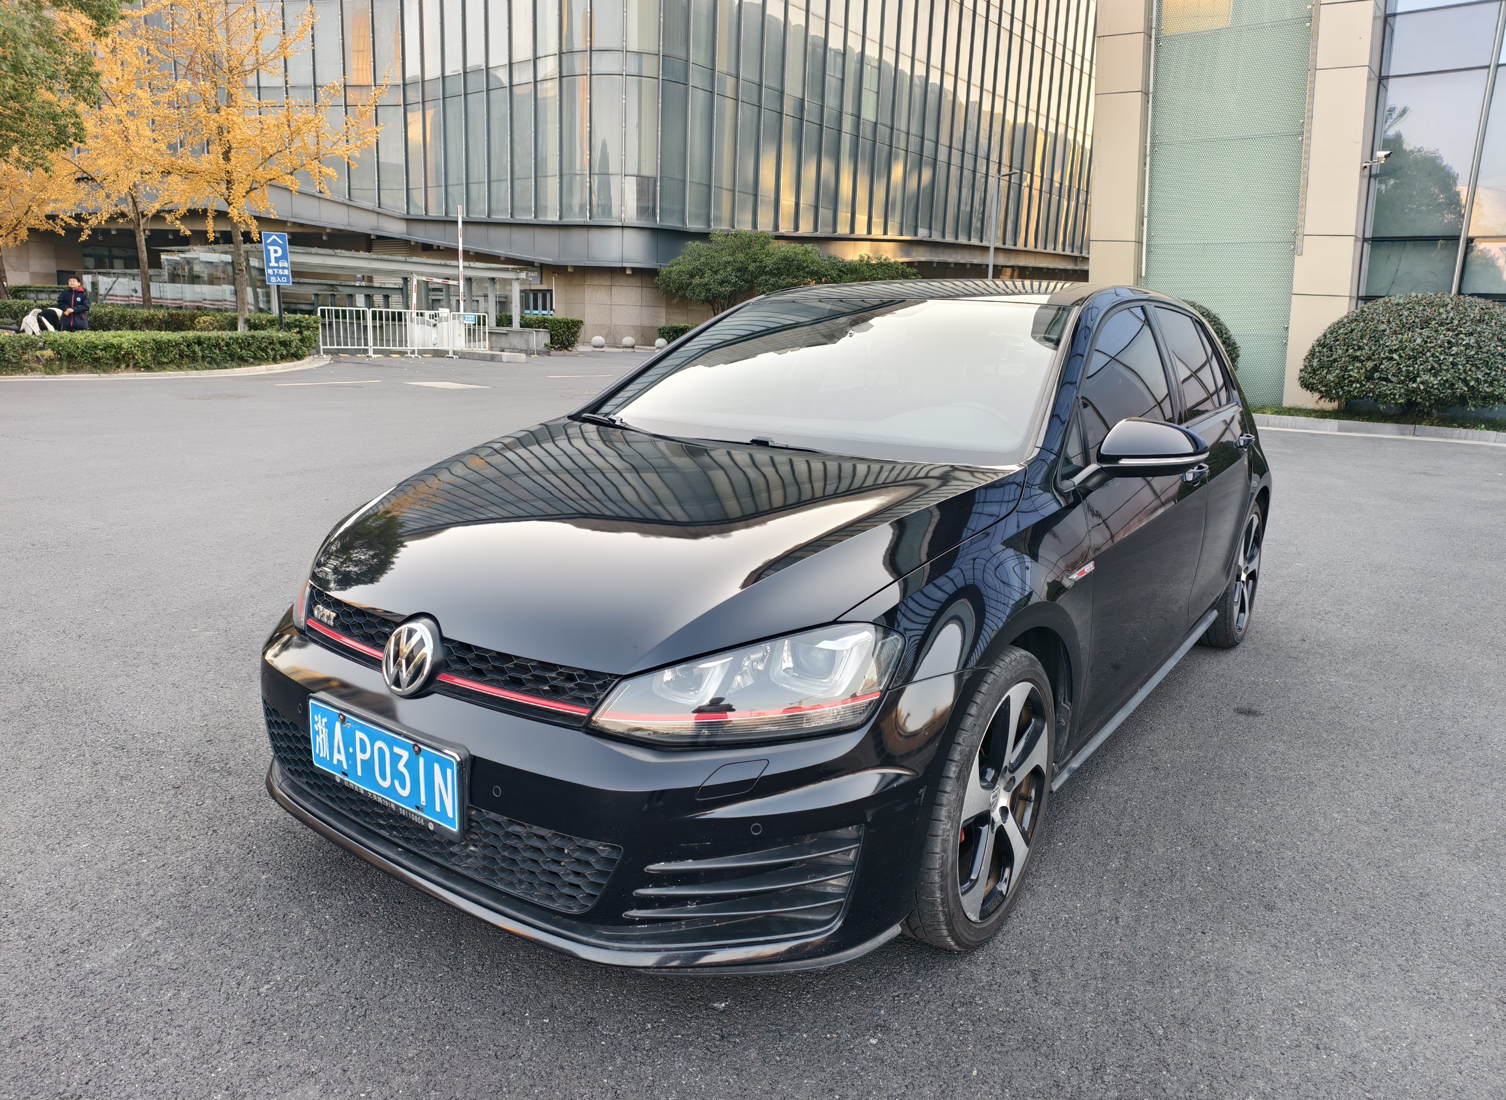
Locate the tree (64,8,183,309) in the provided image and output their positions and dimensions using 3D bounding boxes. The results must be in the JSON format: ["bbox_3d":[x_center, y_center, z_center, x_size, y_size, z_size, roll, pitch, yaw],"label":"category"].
[{"bbox_3d":[-16.555,-9.441,26.293,3.700,8.100,3.700,1,13,0],"label":"tree"}]

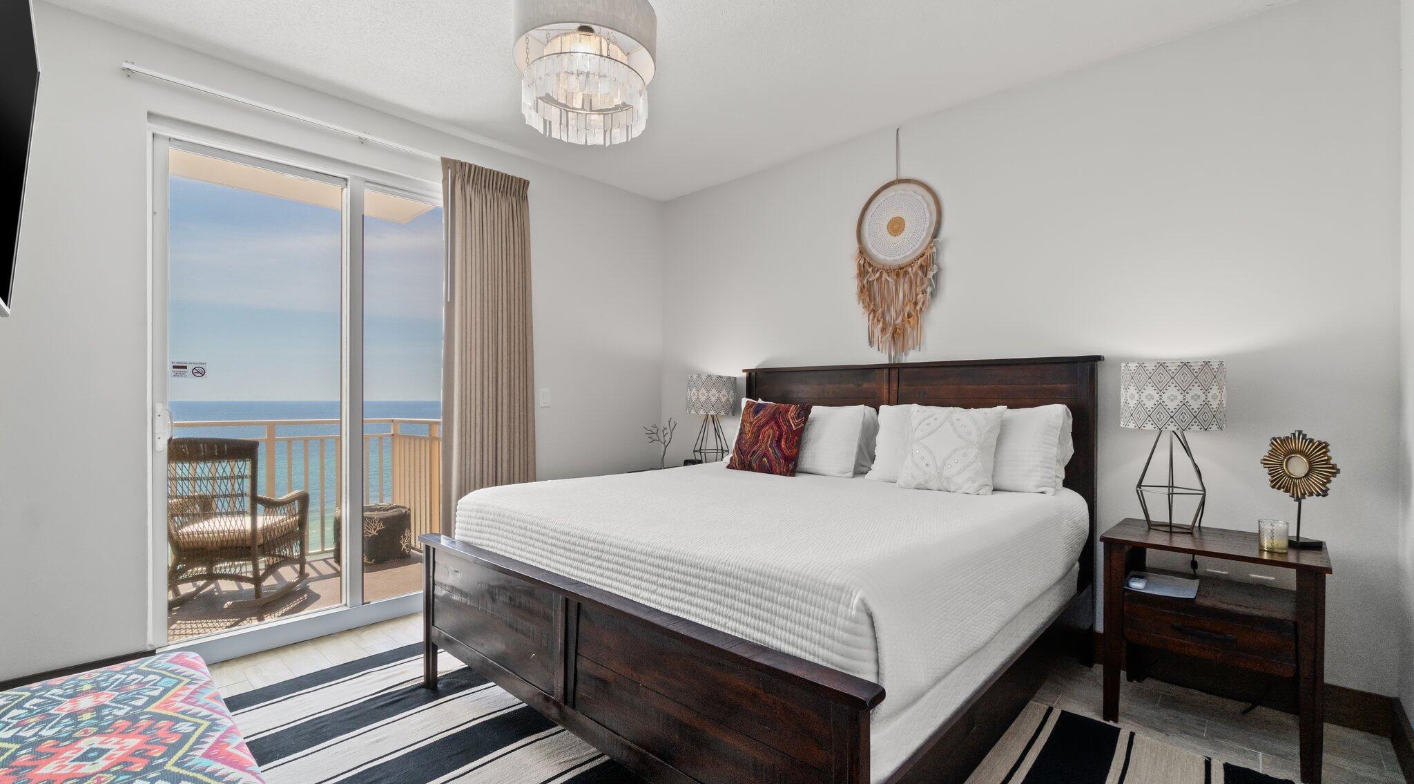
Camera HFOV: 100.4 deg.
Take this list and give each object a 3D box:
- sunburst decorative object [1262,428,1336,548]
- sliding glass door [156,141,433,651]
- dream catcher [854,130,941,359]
[{"bbox_3d":[2.093,0.345,2.083,0.235,0.405,0.080,0,0,12],"label":"sunburst decorative object"},{"bbox_3d":[-1.875,0.006,3.133,0.120,2.280,1.600,0,0,43],"label":"sliding glass door"},{"bbox_3d":[1.067,-0.831,3.326,0.495,1.290,0.060,0,0,43],"label":"dream catcher"}]

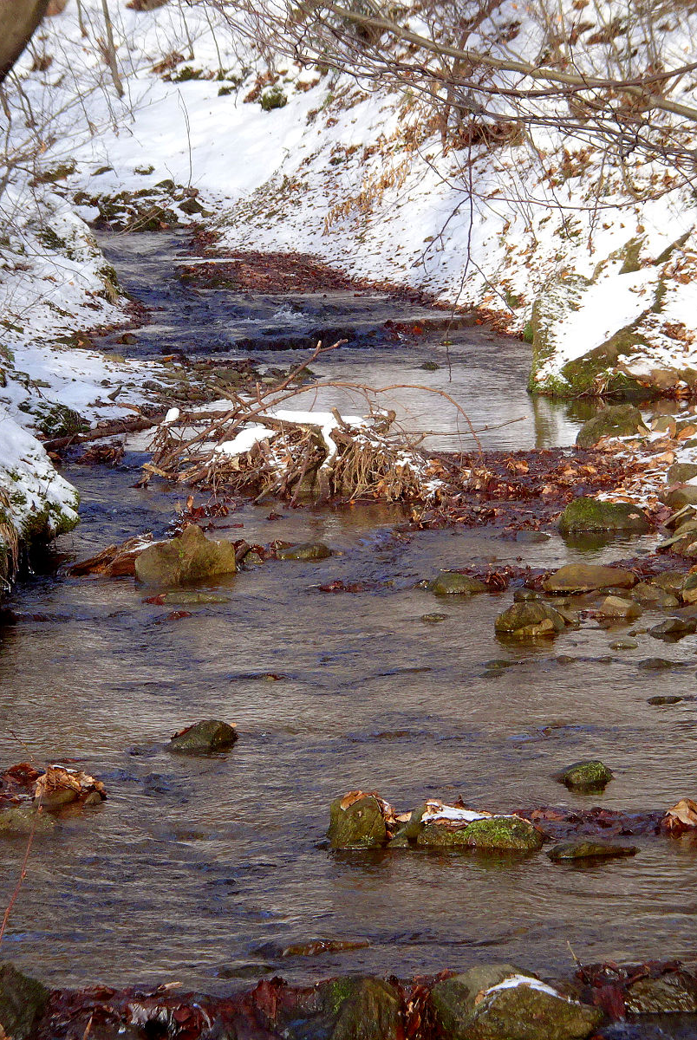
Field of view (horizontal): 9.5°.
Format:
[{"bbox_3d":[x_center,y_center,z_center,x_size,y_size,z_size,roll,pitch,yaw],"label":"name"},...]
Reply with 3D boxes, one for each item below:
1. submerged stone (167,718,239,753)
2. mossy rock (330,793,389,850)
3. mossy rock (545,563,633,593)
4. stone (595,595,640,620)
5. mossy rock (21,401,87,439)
[{"bbox_3d":[-0.463,0.694,13.475,0.220,0.115,0.166,0,6,0],"label":"submerged stone"},{"bbox_3d":[0.030,0.841,11.766,0.171,0.169,0.146,0,6,0],"label":"mossy rock"},{"bbox_3d":[0.942,0.228,16.400,0.359,0.110,0.230,0,5,0],"label":"mossy rock"},{"bbox_3d":[0.992,0.323,15.500,0.176,0.090,0.140,0,5,0],"label":"stone"},{"bbox_3d":[-1.637,-0.560,23.500,0.375,0.190,0.280,0,5,0],"label":"mossy rock"}]

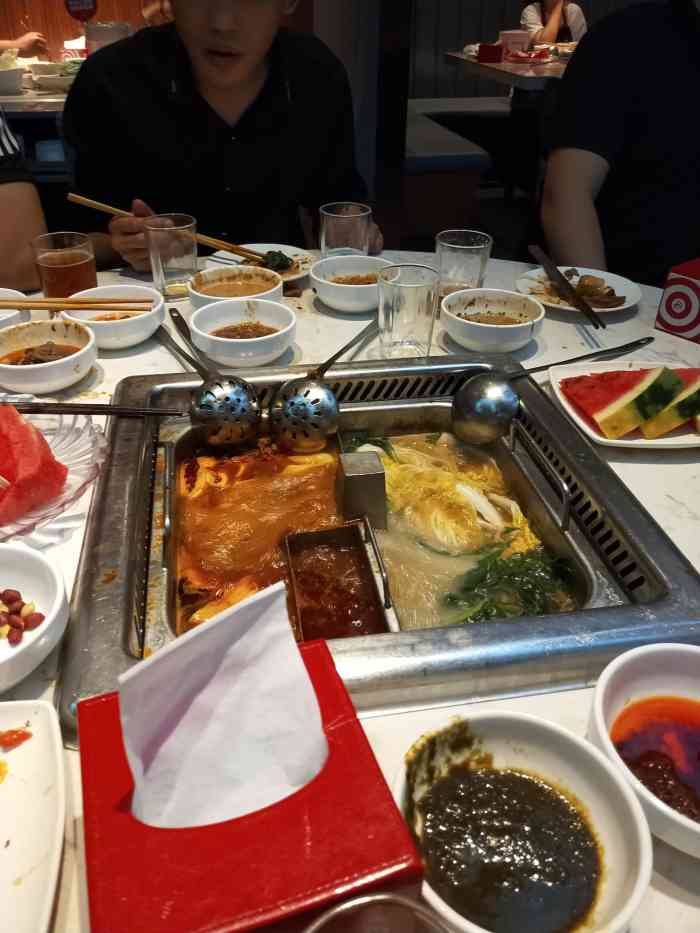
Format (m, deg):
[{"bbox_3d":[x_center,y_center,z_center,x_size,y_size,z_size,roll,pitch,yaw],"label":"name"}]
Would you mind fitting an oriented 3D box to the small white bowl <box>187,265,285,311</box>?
[{"bbox_3d":[-0.145,-0.218,0.872,0.117,0.044,0.117,1,36,-1],"label":"small white bowl"}]

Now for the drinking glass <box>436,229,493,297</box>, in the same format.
[{"bbox_3d":[0.145,-0.253,0.892,0.072,0.097,0.072,1,37,0],"label":"drinking glass"}]

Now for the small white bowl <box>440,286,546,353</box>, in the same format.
[{"bbox_3d":[0.173,-0.174,0.828,0.119,0.046,0.119,1,37,0],"label":"small white bowl"}]

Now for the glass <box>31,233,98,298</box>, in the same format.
[{"bbox_3d":[-0.366,-0.249,0.889,0.072,0.097,0.072,1,37,0],"label":"glass"}]

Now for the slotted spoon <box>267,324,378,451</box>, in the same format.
[{"bbox_3d":[-0.004,-0.111,0.805,0.078,0.069,0.280,15,36,18],"label":"slotted spoon"}]

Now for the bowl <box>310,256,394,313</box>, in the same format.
[{"bbox_3d":[0.007,-0.247,0.925,0.119,0.046,0.119,1,37,0],"label":"bowl"}]

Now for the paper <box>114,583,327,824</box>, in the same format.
[{"bbox_3d":[-0.053,0.098,0.278,0.086,0.090,0.041,-9,37,-14],"label":"paper"}]

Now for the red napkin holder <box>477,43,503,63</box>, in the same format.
[{"bbox_3d":[0.648,-1.963,3.200,0.122,0.074,0.122,-9,37,-14],"label":"red napkin holder"}]

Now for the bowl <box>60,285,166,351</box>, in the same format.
[{"bbox_3d":[-0.286,-0.181,0.835,0.119,0.046,0.119,1,37,0],"label":"bowl"}]

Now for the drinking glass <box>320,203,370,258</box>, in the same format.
[{"bbox_3d":[-0.006,-0.329,0.989,0.071,0.091,0.071,1,36,0],"label":"drinking glass"}]

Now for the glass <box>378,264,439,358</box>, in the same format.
[{"bbox_3d":[0.065,-0.179,0.784,0.071,0.091,0.071,1,36,0],"label":"glass"}]

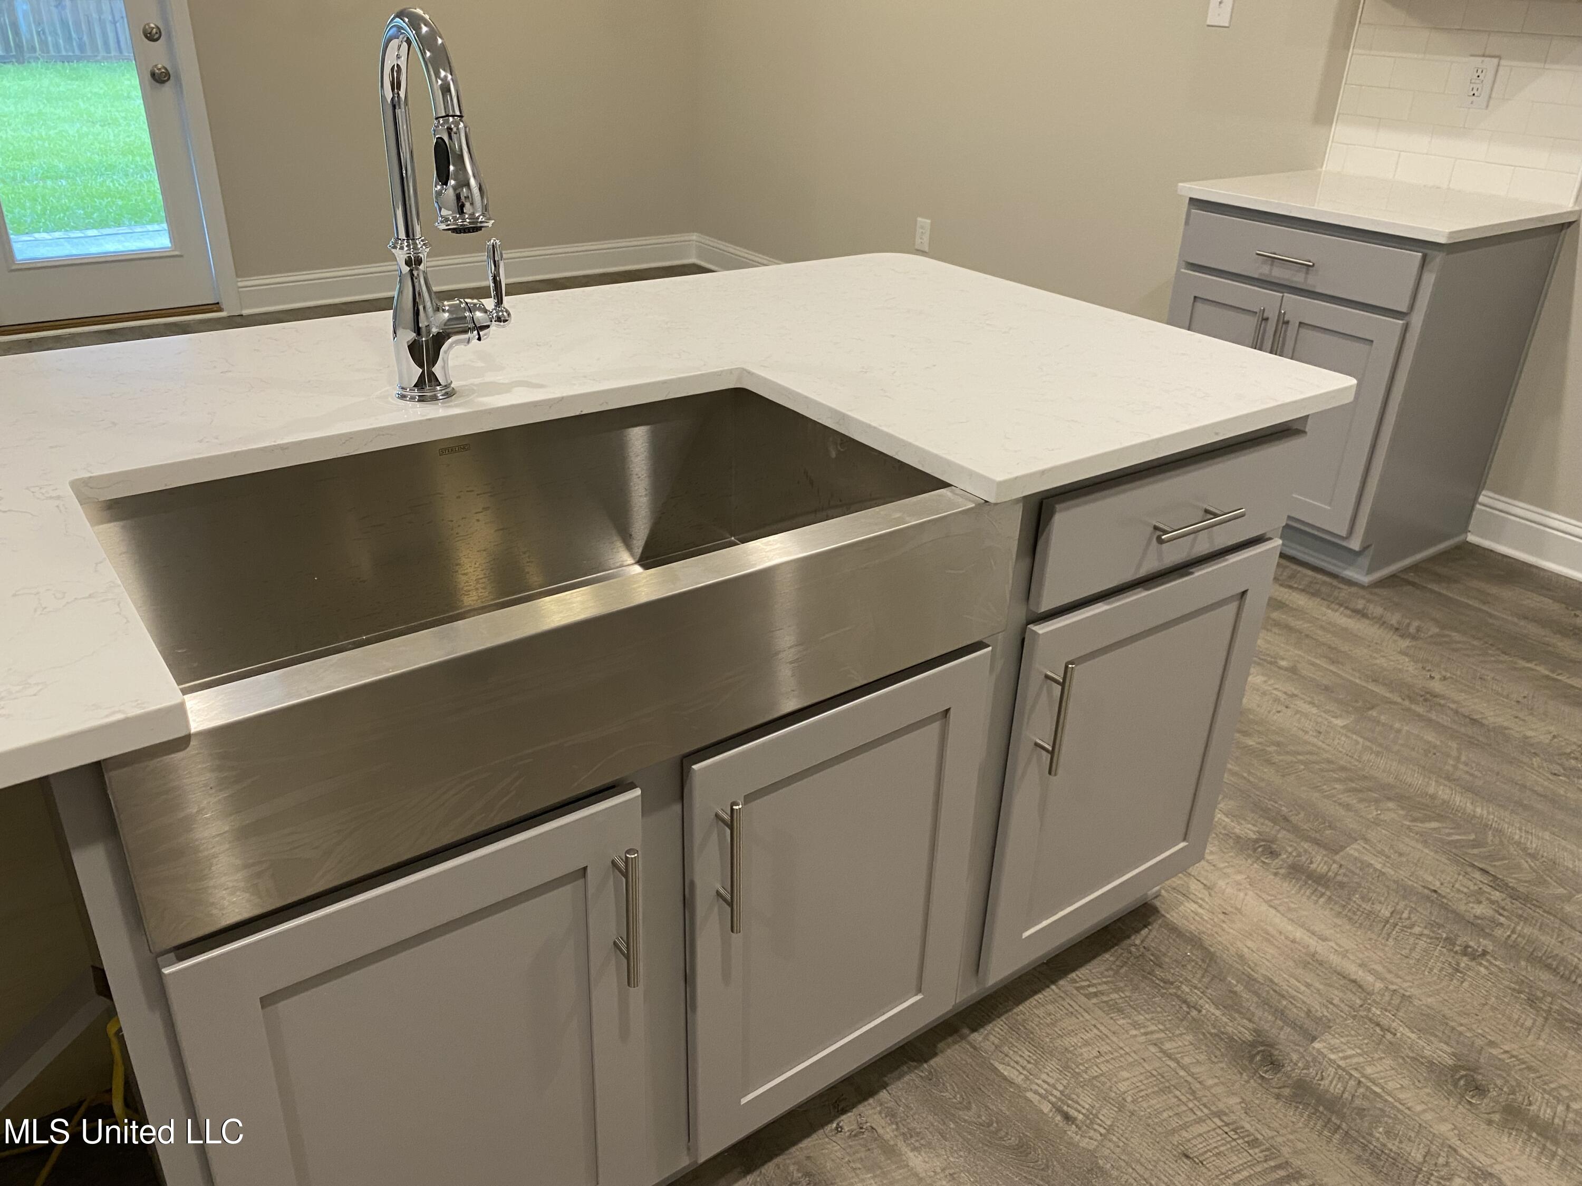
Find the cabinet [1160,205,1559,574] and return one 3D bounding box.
[{"bbox_3d":[1.485,-0.604,3.272,0.625,0.887,0.693,-17,33,-33],"label":"cabinet"}]

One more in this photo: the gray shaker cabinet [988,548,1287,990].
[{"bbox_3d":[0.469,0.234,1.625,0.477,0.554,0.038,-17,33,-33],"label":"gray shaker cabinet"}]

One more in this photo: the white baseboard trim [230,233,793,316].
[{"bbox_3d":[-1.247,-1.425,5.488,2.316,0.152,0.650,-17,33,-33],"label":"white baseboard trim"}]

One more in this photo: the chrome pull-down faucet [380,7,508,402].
[{"bbox_3d":[-0.334,-0.383,1.231,0.143,0.397,0.217,-17,33,-33],"label":"chrome pull-down faucet"}]

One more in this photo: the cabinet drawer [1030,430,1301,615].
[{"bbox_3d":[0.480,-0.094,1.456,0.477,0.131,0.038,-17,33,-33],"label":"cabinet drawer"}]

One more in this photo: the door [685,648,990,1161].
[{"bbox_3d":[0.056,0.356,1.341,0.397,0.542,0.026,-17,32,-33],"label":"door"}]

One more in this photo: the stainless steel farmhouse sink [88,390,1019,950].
[{"bbox_3d":[-0.248,0.010,1.210,0.843,0.227,0.484,-17,33,-33],"label":"stainless steel farmhouse sink"}]

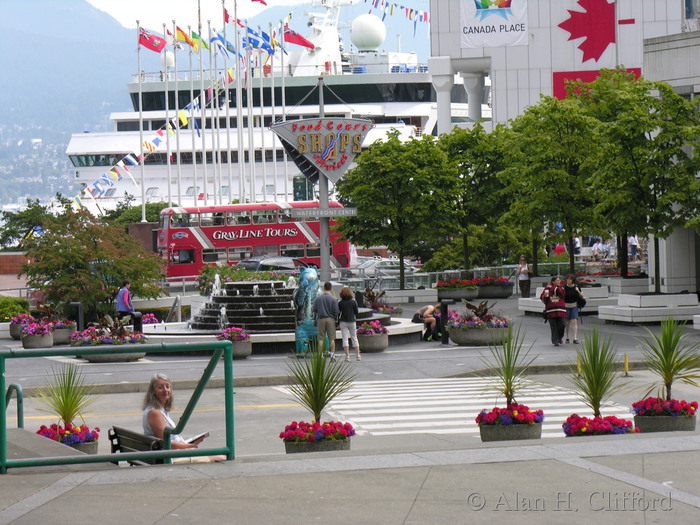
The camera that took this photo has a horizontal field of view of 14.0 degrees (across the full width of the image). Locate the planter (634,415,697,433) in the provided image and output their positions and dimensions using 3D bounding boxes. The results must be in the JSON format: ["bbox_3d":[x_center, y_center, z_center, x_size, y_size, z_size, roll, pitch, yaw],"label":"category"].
[{"bbox_3d":[3.773,2.039,34.100,0.750,0.420,0.750,-2,1,0],"label":"planter"}]

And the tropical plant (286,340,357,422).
[{"bbox_3d":[-0.298,1.228,29.300,0.720,0.860,0.700,-2,1,0],"label":"tropical plant"}]

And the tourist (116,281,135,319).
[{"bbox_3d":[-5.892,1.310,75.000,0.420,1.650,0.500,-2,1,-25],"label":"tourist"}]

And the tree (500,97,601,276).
[{"bbox_3d":[6.281,-2.253,88.000,3.500,5.800,3.500,-2,1,0],"label":"tree"}]

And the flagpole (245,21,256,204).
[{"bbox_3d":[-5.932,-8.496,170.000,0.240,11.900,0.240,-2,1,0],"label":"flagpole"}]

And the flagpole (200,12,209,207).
[{"bbox_3d":[-8.747,-9.122,170.000,0.150,13.200,0.150,-1,2,0],"label":"flagpole"}]

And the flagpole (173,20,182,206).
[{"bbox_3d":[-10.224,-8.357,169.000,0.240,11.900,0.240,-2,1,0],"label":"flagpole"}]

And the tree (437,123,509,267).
[{"bbox_3d":[4.281,-2.095,103.000,4.000,6.000,4.000,-1,2,0],"label":"tree"}]

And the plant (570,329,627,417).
[{"bbox_3d":[2.824,1.250,32.400,0.700,1.000,0.700,-2,1,0],"label":"plant"}]

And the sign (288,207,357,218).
[{"bbox_3d":[-0.667,-1.316,75.500,1.780,0.230,0.220,-2,1,-22],"label":"sign"}]

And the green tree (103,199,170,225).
[{"bbox_3d":[-12.819,-2.715,172.000,4.200,2.400,3.600,-2,1,0],"label":"green tree"}]

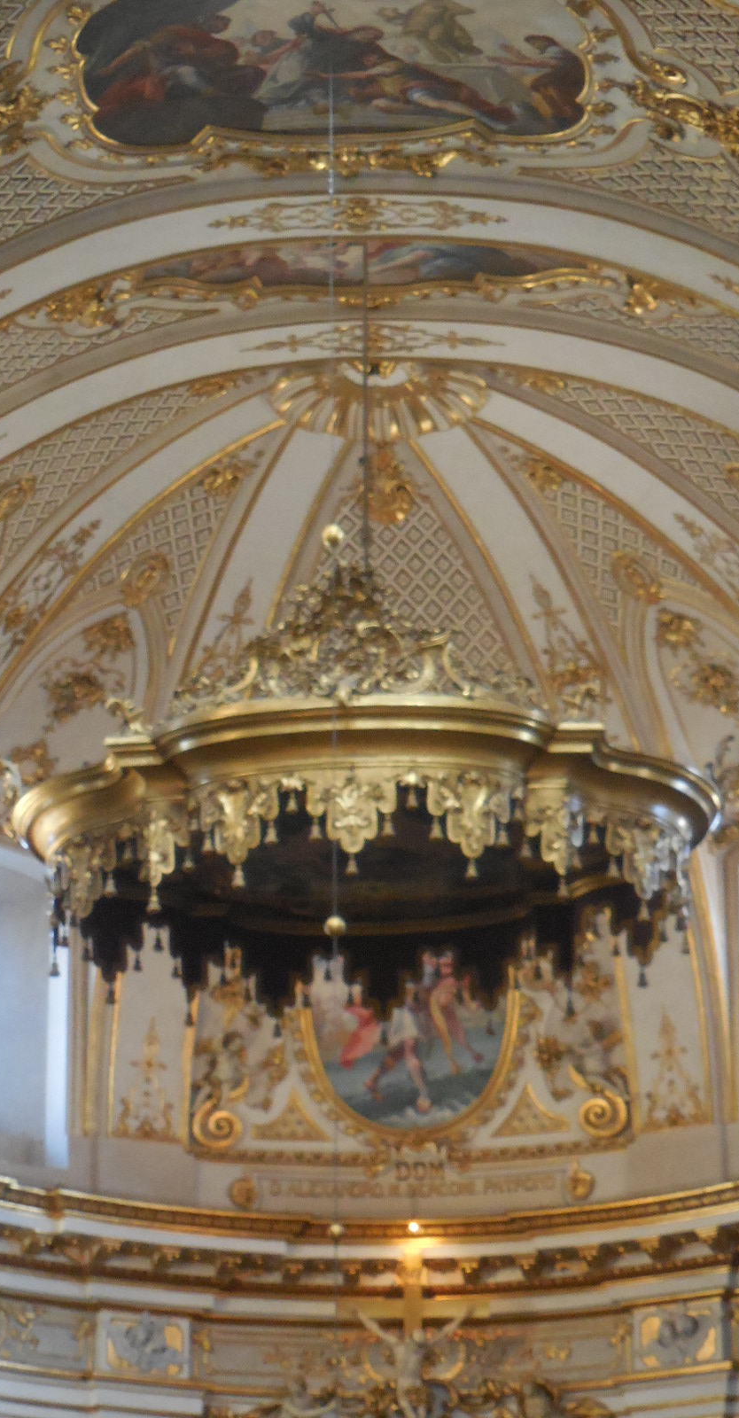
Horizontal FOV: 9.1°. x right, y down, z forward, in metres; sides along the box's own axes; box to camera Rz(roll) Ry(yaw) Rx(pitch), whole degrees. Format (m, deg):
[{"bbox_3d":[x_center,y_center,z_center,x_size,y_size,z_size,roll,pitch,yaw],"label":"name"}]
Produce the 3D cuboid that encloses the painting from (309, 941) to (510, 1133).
[{"bbox_3d":[0.392,2.883,47.509,2.140,3.040,0.150,-1,-20,3],"label":"painting"}]

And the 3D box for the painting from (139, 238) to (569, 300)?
[{"bbox_3d":[-0.107,-4.091,43.221,4.120,0.300,1.300,-1,-20,3],"label":"painting"}]

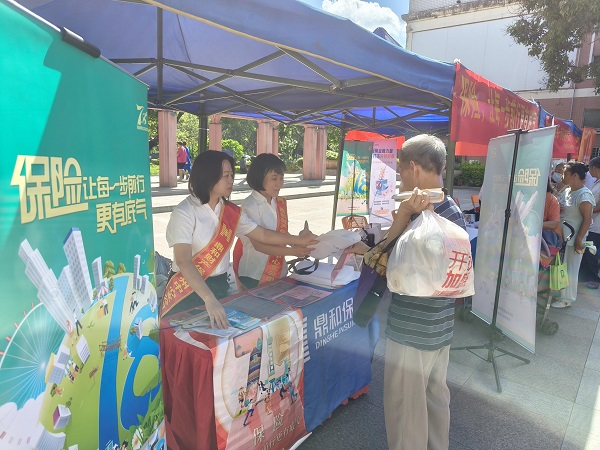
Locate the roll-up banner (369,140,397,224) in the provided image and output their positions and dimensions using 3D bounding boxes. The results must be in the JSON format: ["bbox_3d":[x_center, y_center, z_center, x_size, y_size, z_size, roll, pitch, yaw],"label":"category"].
[{"bbox_3d":[1.815,-0.924,9.150,0.720,1.880,0.100,7,11,30],"label":"roll-up banner"}]

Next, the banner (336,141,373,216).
[{"bbox_3d":[1.171,-0.962,8.700,0.750,1.540,0.050,-1,10,-15],"label":"banner"}]

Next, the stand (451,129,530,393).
[{"bbox_3d":[1.524,0.218,3.073,0.540,1.780,0.640,0,10,-10],"label":"stand"}]

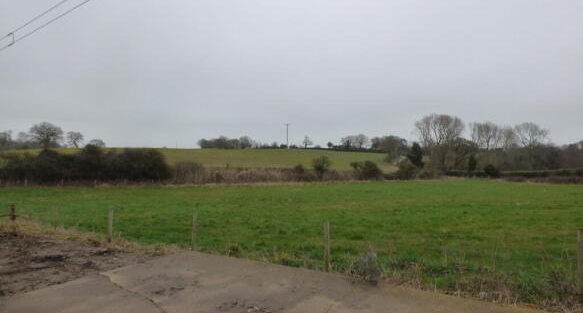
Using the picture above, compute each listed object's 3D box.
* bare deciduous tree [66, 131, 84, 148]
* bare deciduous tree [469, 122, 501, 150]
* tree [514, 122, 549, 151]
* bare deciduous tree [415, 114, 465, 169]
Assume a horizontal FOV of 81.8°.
[{"bbox_3d":[-99.410,-7.820,155.000,8.280,8.280,7.870,0,-1,0],"label":"bare deciduous tree"},{"bbox_3d":[69.910,-3.440,122.000,11.590,17.750,11.010,0,-1,0],"label":"bare deciduous tree"},{"bbox_3d":[88.360,-3.500,124.000,12.520,18.040,11.890,0,-1,0],"label":"tree"},{"bbox_3d":[47.460,-4.490,108.000,16.030,17.960,14.430,0,-1,0],"label":"bare deciduous tree"}]

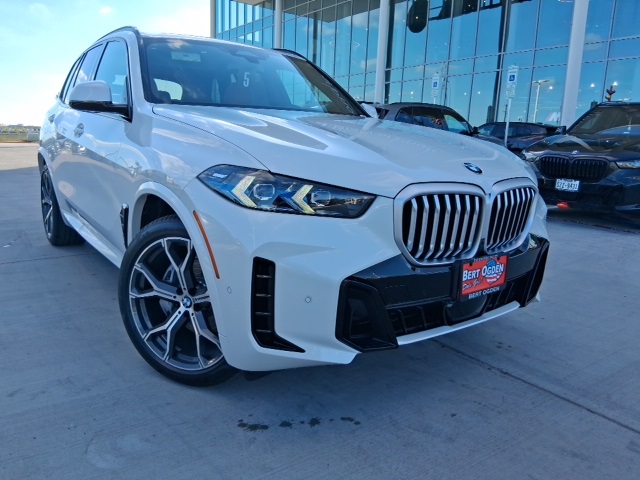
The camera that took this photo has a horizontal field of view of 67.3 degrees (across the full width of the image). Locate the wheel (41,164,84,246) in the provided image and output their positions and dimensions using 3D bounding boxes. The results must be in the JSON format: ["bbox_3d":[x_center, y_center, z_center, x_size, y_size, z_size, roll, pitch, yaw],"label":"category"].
[{"bbox_3d":[-2.340,-0.316,4.454,0.310,0.750,0.750,-9,16,-36],"label":"wheel"}]

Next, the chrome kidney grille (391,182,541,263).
[{"bbox_3d":[0.609,-0.086,1.949,0.890,0.330,0.130,-9,16,-36],"label":"chrome kidney grille"}]

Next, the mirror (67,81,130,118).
[{"bbox_3d":[-1.203,-0.747,2.606,0.260,0.190,0.160,-9,16,-36],"label":"mirror"}]

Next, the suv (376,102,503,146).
[{"bbox_3d":[2.480,-2.298,11.518,4.750,1.720,1.950,-10,16,-39],"label":"suv"}]

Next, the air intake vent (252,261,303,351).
[{"bbox_3d":[-0.143,0.225,1.631,0.180,0.330,0.080,0,13,-2],"label":"air intake vent"}]

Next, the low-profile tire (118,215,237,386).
[{"bbox_3d":[-0.547,0.254,2.149,0.750,0.750,0.280,8,14,28],"label":"low-profile tire"}]

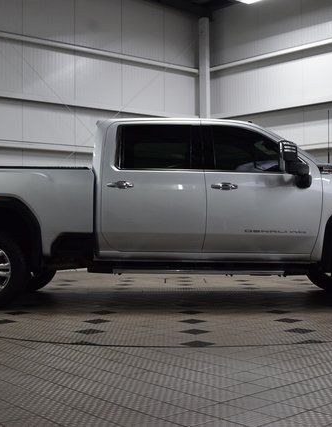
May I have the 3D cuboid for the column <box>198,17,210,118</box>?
[{"bbox_3d":[0.819,-1.554,13.625,0.200,5.270,0.200,1,-1,-39],"label":"column"}]

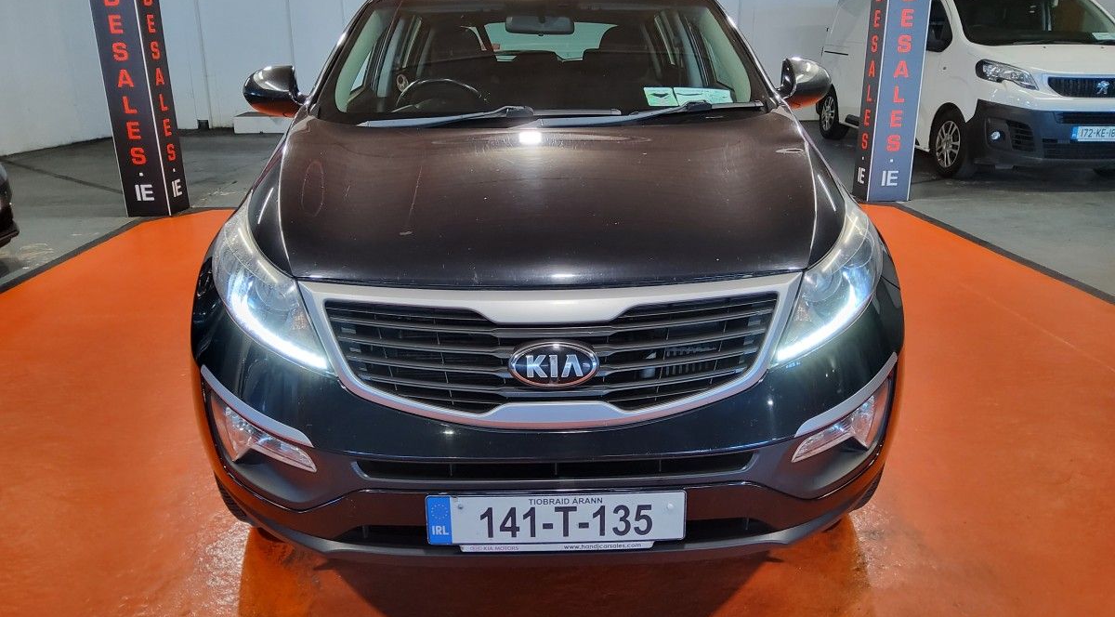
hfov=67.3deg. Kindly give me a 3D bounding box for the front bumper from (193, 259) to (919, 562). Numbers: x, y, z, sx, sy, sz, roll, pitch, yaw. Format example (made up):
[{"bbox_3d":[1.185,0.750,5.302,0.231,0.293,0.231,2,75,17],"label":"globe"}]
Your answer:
[{"bbox_3d":[-0.010,0.203,1.902,1.800,0.510,0.600,-1,18,-1],"label":"front bumper"}]

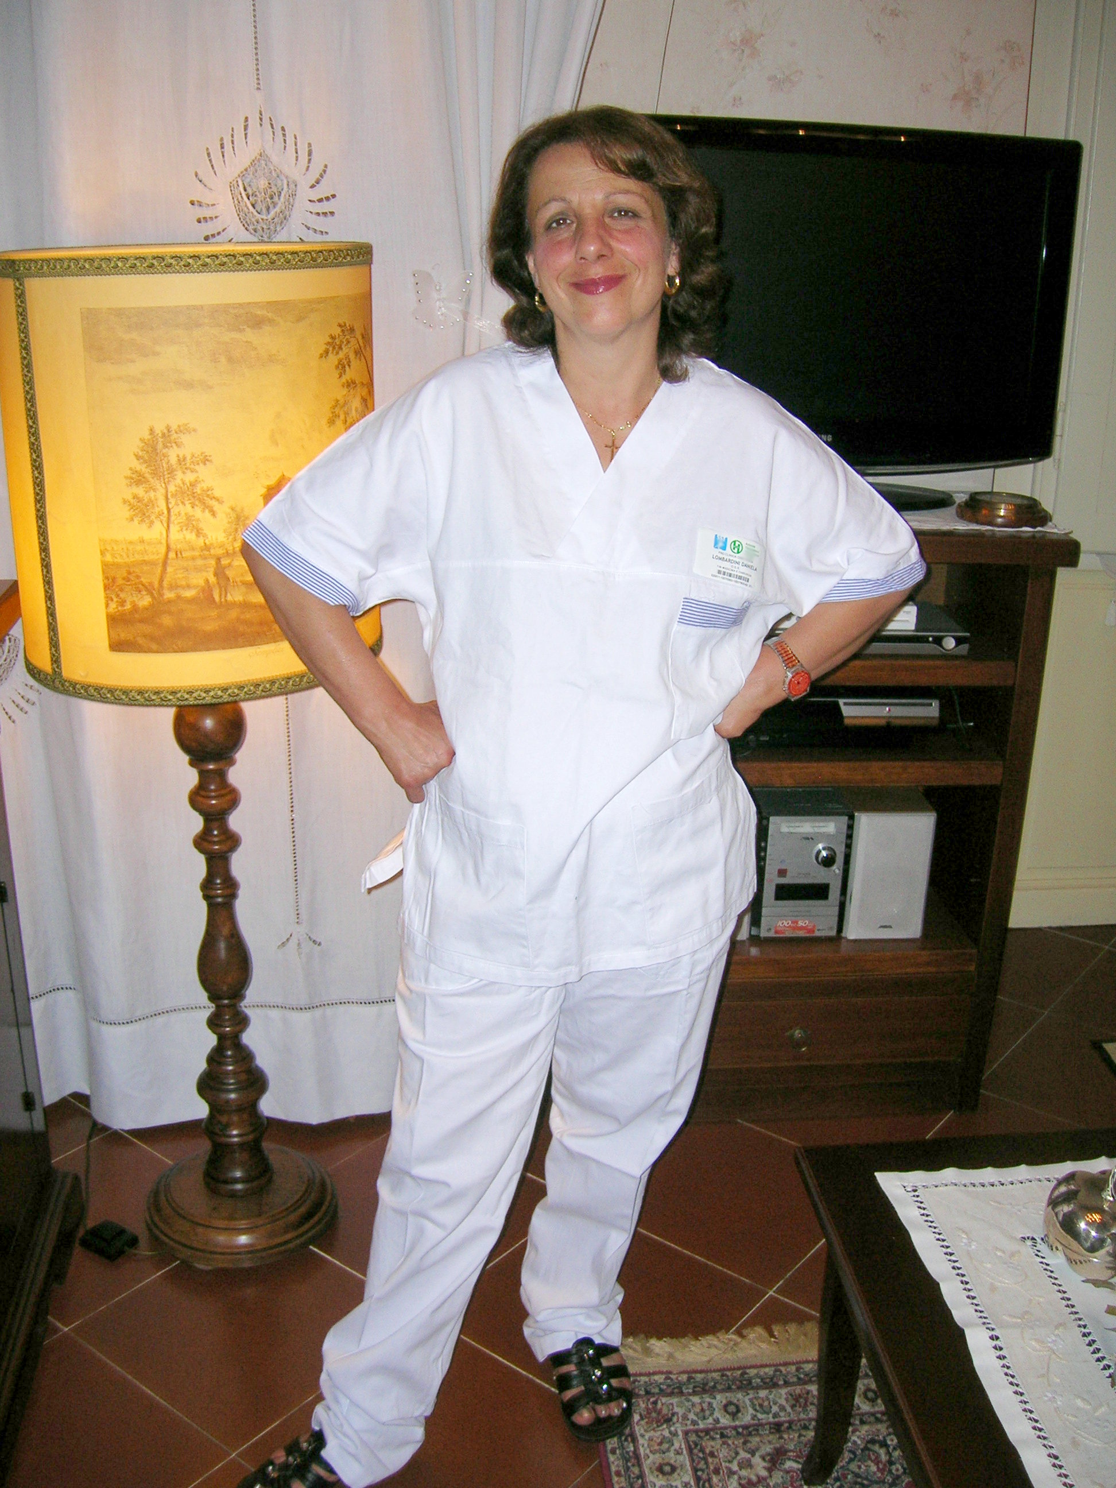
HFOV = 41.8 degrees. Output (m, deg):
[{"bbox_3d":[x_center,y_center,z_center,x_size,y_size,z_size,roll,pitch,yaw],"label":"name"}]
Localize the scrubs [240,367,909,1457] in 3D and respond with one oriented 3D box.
[{"bbox_3d":[0.021,0.246,1.701,0.730,1.365,0.370,1,19,0],"label":"scrubs"}]

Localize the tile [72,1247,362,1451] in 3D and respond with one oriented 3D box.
[{"bbox_3d":[-0.454,0.843,2.122,0.367,0.013,0.367,15,24,36],"label":"tile"}]

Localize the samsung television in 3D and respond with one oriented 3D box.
[{"bbox_3d":[0.442,-0.727,2.445,0.855,0.550,0.110,-1,19,-7],"label":"samsung television"}]

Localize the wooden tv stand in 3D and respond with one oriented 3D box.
[{"bbox_3d":[0.419,0.112,2.653,0.782,1.053,0.422,0,19,-4],"label":"wooden tv stand"}]

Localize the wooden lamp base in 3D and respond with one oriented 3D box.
[{"bbox_3d":[-0.506,0.344,2.214,0.305,0.870,0.305,1,19,0],"label":"wooden lamp base"}]

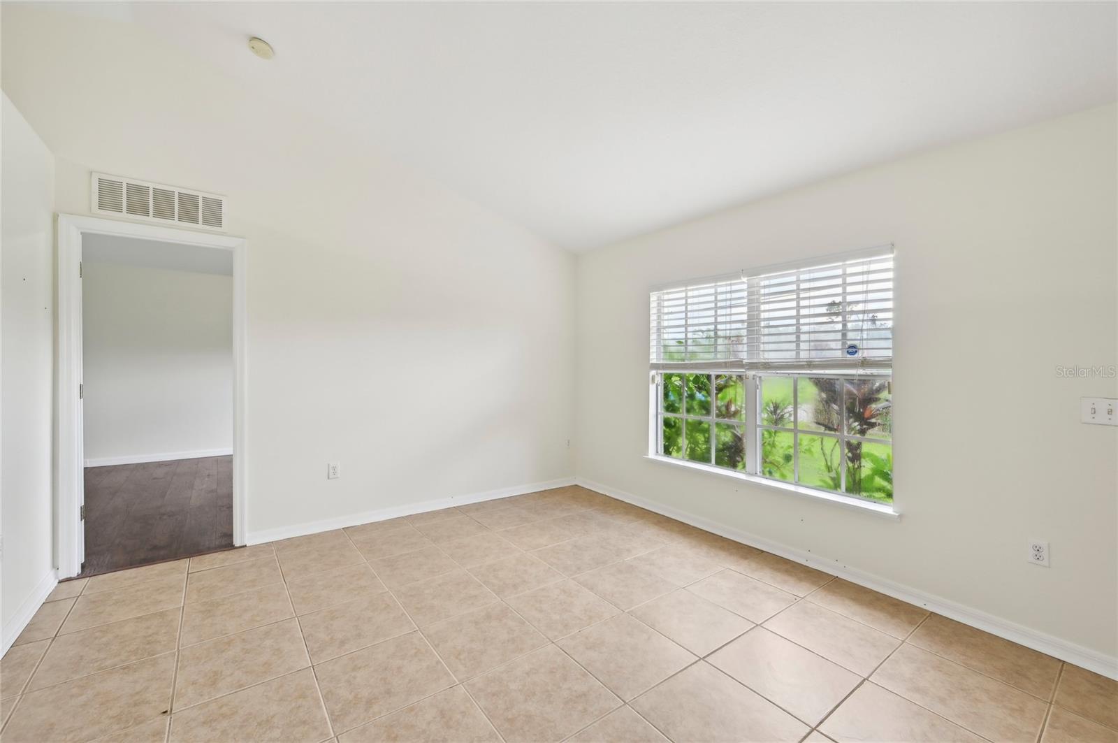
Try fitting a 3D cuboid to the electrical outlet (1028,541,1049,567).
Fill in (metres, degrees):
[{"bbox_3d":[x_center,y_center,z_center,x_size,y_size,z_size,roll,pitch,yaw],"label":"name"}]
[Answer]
[{"bbox_3d":[2.161,0.817,1.955,0.010,0.115,0.070,1,0,-35],"label":"electrical outlet"}]

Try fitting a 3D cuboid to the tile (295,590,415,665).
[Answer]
[{"bbox_3d":[-0.996,1.245,2.134,0.448,0.010,0.450,0,0,-36],"label":"tile"}]

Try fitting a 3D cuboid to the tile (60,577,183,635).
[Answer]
[{"bbox_3d":[-2.300,1.239,2.331,0.448,0.010,0.450,0,0,-36],"label":"tile"}]

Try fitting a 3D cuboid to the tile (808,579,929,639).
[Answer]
[{"bbox_3d":[1.646,1.255,2.326,0.435,0.010,0.452,0,0,-36],"label":"tile"}]

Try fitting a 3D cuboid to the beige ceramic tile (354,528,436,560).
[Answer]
[{"bbox_3d":[-1.202,1.242,3.134,0.448,0.010,0.450,0,0,-36],"label":"beige ceramic tile"}]

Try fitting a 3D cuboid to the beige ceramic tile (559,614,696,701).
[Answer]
[{"bbox_3d":[0.293,1.240,1.921,0.450,0.010,0.450,1,-1,-36],"label":"beige ceramic tile"}]

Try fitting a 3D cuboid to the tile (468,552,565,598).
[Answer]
[{"bbox_3d":[-0.257,1.241,2.656,0.450,0.010,0.450,1,-1,-36],"label":"tile"}]

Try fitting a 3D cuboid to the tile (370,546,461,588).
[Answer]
[{"bbox_3d":[-0.900,1.238,2.759,0.450,0.010,0.450,1,-1,-36],"label":"tile"}]

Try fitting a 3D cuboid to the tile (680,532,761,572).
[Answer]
[{"bbox_3d":[1.106,1.251,3.093,0.430,0.010,0.455,0,0,-36],"label":"tile"}]

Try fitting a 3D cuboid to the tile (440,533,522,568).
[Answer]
[{"bbox_3d":[-0.531,1.242,3.028,0.450,0.010,0.450,1,-1,-36],"label":"tile"}]

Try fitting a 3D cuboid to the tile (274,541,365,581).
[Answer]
[{"bbox_3d":[-1.539,1.224,2.829,0.448,0.011,0.448,1,0,-37],"label":"tile"}]

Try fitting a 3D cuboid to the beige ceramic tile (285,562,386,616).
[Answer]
[{"bbox_3d":[-1.265,1.226,2.470,0.448,0.011,0.448,1,0,-38],"label":"beige ceramic tile"}]

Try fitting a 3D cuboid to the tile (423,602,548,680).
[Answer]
[{"bbox_3d":[-0.349,1.236,2.017,0.448,0.011,0.448,1,0,-38],"label":"tile"}]

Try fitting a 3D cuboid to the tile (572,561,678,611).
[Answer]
[{"bbox_3d":[0.386,1.245,2.550,0.450,0.010,0.450,1,-1,-36],"label":"tile"}]

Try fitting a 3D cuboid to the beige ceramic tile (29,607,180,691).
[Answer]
[{"bbox_3d":[-1.979,1.217,1.939,0.448,0.011,0.448,1,0,-39],"label":"beige ceramic tile"}]

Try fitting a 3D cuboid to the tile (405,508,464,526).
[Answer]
[{"bbox_3d":[-1.049,1.241,3.705,0.455,0.010,0.265,0,0,-36],"label":"tile"}]

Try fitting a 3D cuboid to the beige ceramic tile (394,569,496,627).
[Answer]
[{"bbox_3d":[-0.622,1.237,2.388,0.450,0.010,0.450,1,-1,-36],"label":"beige ceramic tile"}]

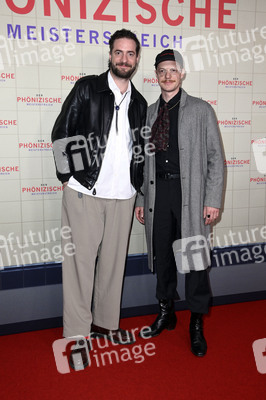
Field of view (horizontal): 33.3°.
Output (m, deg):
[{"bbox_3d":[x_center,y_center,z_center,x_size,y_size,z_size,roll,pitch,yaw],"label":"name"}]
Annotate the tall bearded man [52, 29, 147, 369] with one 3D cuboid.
[{"bbox_3d":[-0.186,-0.011,2.576,0.570,1.860,0.430,-4,10,-25],"label":"tall bearded man"}]

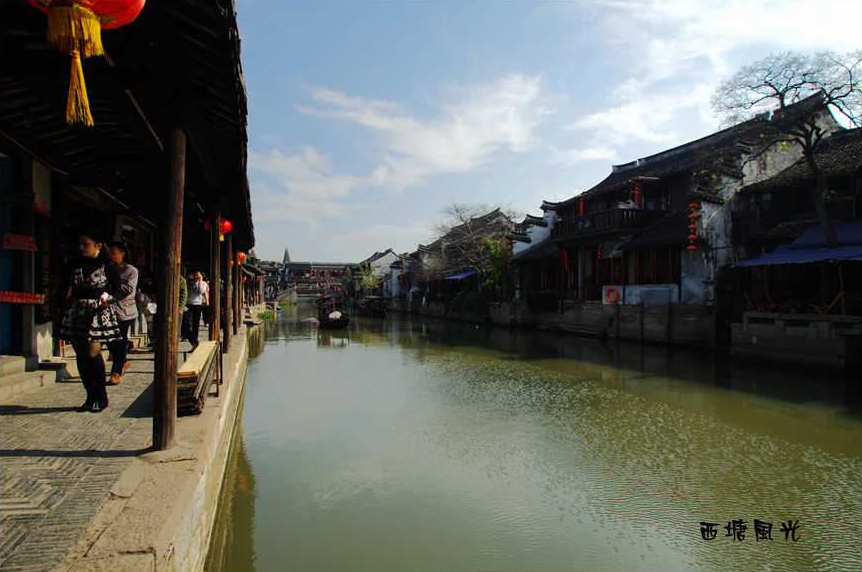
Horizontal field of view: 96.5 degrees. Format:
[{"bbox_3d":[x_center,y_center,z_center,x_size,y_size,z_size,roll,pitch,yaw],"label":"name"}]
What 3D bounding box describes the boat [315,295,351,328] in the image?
[{"bbox_3d":[-6.783,1.640,26.286,1.850,1.950,6.000,1,-2,-18],"label":"boat"}]

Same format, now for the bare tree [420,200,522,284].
[{"bbox_3d":[3.184,-3.184,31.000,6.300,7.600,7.000,1,-2,-30],"label":"bare tree"}]

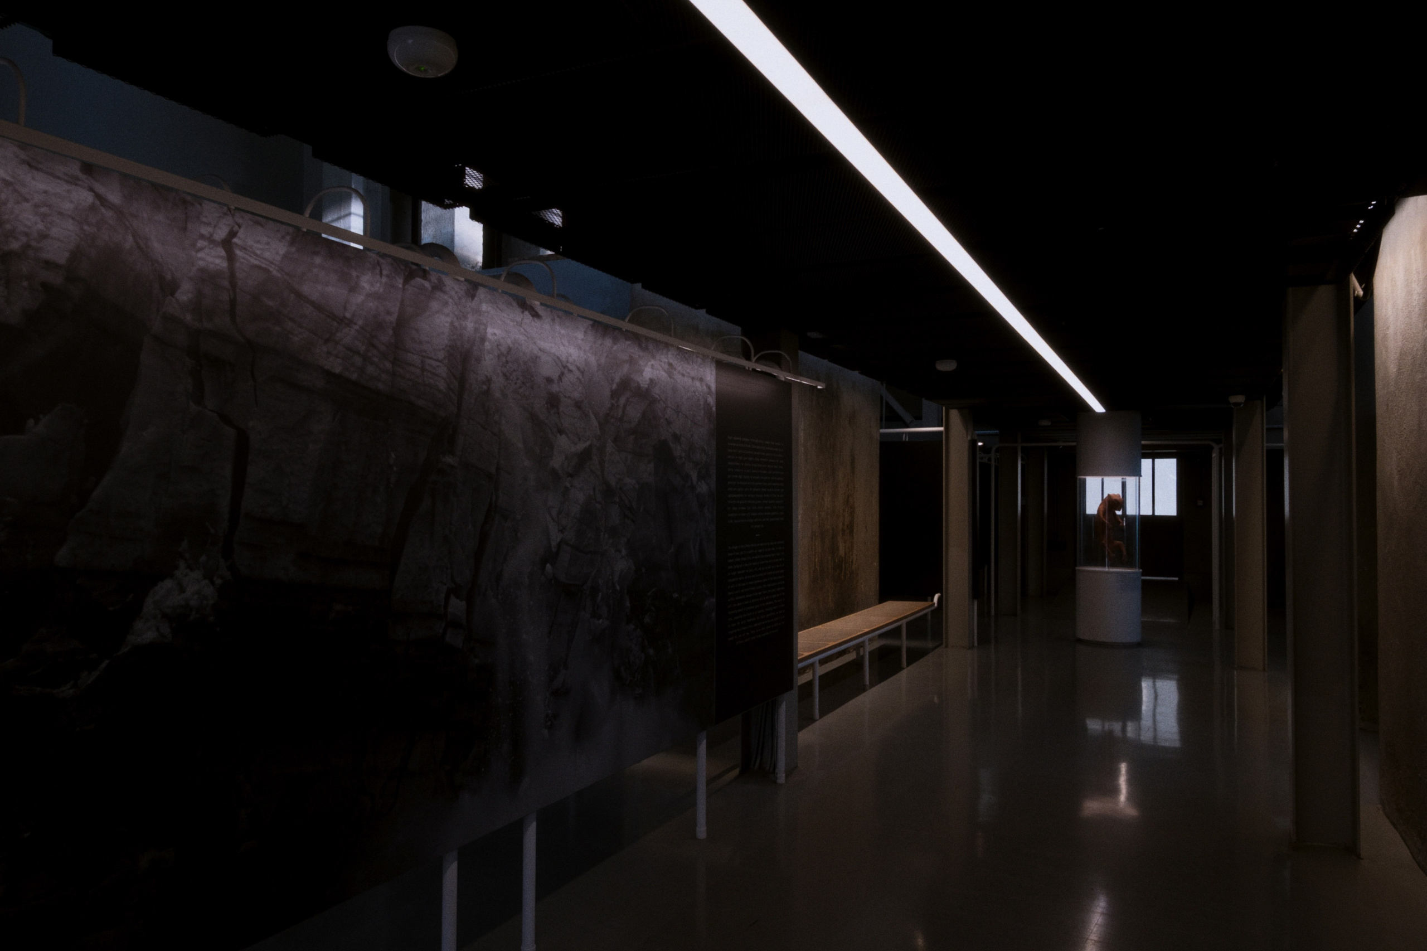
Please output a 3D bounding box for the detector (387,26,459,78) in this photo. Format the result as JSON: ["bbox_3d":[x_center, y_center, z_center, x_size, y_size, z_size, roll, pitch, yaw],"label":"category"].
[{"bbox_3d":[-0.597,-0.867,1.967,0.138,0.052,0.138,1,-1,0],"label":"detector"}]

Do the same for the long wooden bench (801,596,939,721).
[{"bbox_3d":[1.061,1.407,7.618,0.474,0.511,4.262,0,-1,26],"label":"long wooden bench"}]

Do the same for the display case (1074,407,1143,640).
[{"bbox_3d":[4.197,0.550,10.108,0.641,2.409,0.641,0,-1,26],"label":"display case"}]

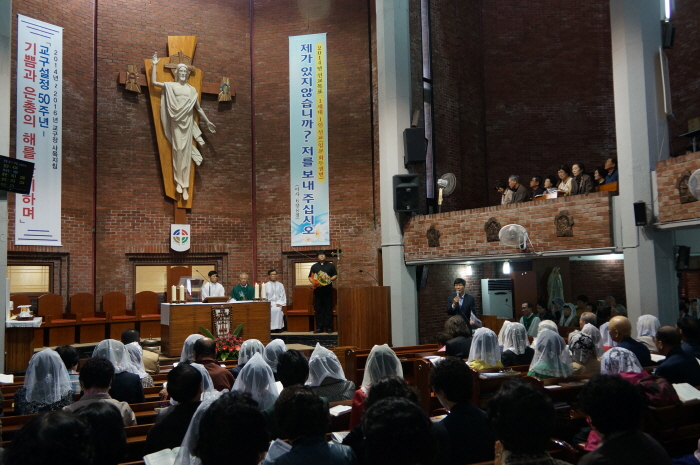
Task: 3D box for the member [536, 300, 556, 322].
[{"bbox_3d":[3.259,1.809,11.044,0.720,1.270,0.450,1,-5,-32],"label":"member"}]

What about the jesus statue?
[{"bbox_3d":[-3.697,-2.342,14.229,1.428,3.335,0.650,0,-4,-21],"label":"jesus statue"}]

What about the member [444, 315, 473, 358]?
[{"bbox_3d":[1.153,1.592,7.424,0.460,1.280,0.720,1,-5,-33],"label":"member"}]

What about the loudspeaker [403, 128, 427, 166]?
[{"bbox_3d":[1.272,-1.668,12.500,0.400,0.640,0.360,0,-2,-14],"label":"loudspeaker"}]

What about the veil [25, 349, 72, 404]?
[{"bbox_3d":[-2.188,1.045,4.650,0.330,0.390,0.290,1,-5,-26],"label":"veil"}]

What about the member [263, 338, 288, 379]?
[{"bbox_3d":[-0.665,1.536,5.497,0.460,1.250,0.700,1,-5,-26],"label":"member"}]

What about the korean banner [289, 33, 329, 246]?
[{"bbox_3d":[-0.960,-2.165,15.000,0.930,5.000,0.030,-2,-4,12],"label":"korean banner"}]

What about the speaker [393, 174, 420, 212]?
[{"bbox_3d":[1.086,-0.755,12.250,0.440,0.690,0.400,0,2,-16],"label":"speaker"}]

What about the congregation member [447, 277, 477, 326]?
[{"bbox_3d":[1.863,1.618,10.534,0.530,1.720,0.400,-2,-4,10],"label":"congregation member"}]

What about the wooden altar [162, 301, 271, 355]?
[{"bbox_3d":[-2.586,1.832,12.402,1.896,0.940,0.850,1,-5,-26],"label":"wooden altar"}]

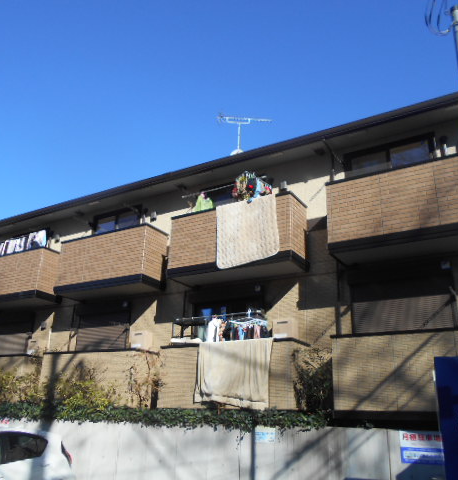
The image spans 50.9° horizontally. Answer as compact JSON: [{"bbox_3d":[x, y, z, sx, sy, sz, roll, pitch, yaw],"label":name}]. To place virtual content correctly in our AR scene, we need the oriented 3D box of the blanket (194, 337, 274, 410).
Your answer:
[{"bbox_3d":[0.133,2.485,8.849,1.630,1.260,0.210,-10,-23,30],"label":"blanket"}]

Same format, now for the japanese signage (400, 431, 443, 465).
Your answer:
[{"bbox_3d":[2.888,3.100,7.175,0.608,0.447,0.020,-5,-21,18],"label":"japanese signage"}]

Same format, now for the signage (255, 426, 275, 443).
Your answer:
[{"bbox_3d":[0.596,3.229,7.969,0.359,0.238,0.020,-5,-21,18],"label":"signage"}]

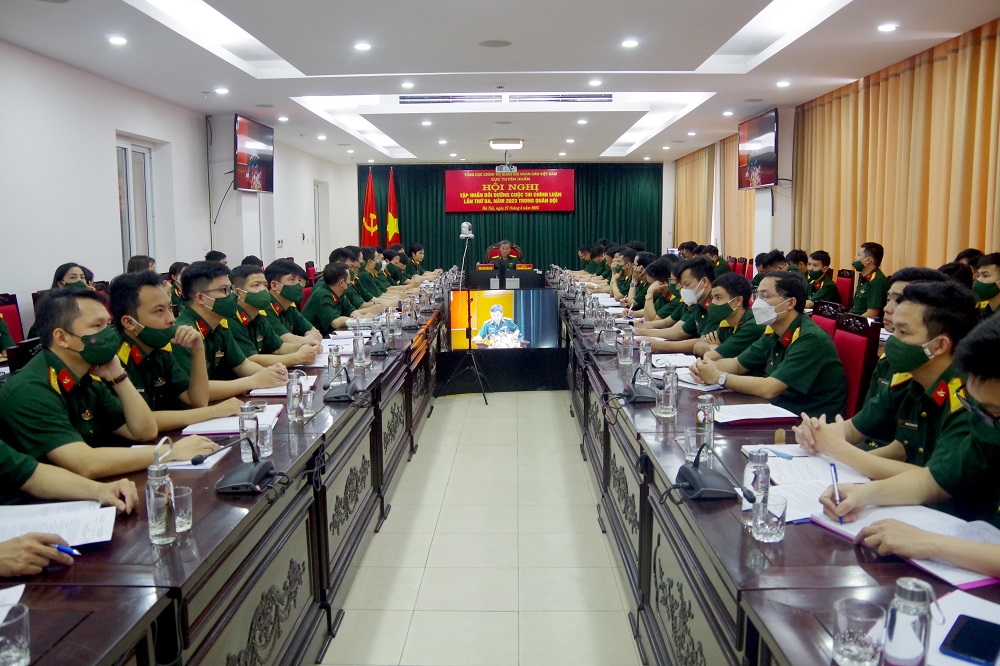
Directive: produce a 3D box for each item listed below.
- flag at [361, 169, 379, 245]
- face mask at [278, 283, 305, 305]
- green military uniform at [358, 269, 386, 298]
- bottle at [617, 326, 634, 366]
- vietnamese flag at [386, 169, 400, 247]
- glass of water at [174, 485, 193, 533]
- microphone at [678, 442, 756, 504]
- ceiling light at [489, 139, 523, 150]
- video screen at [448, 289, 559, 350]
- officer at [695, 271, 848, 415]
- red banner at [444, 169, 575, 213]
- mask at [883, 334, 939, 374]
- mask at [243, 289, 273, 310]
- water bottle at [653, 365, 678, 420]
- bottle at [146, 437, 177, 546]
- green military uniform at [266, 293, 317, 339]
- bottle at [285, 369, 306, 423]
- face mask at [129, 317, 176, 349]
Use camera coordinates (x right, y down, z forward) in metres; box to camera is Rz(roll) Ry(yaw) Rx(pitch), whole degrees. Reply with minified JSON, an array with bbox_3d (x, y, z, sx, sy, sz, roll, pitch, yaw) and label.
[{"bbox_3d":[-2.431,-2.205,14.120,0.380,1.750,0.280,0,8,1],"label":"flag"},{"bbox_3d":[-1.168,-0.221,4.200,0.090,0.115,0.145,9,11,24],"label":"face mask"},{"bbox_3d":[-1.281,-0.357,7.455,0.360,0.540,0.460,-1,8,-5],"label":"green military uniform"},{"bbox_3d":[0.691,0.066,4.026,0.062,0.186,0.062,0,8,1],"label":"bottle"},{"bbox_3d":[-1.998,-2.205,14.120,0.380,1.750,0.280,0,8,1],"label":"vietnamese flag"},{"bbox_3d":[-0.819,0.445,1.882,0.082,0.090,0.082,0,8,1],"label":"glass of water"},{"bbox_3d":[0.588,0.368,2.020,0.190,0.157,0.200,2,9,19],"label":"microphone"},{"bbox_3d":[0.086,-2.723,10.800,0.490,0.100,0.450,0,8,1],"label":"ceiling light"},{"bbox_3d":[0.037,-0.119,6.853,1.000,0.575,0.060,-1,8,-3],"label":"video screen"},{"bbox_3d":[1.226,0.376,3.516,0.720,1.310,0.540,-2,8,-7],"label":"officer"},{"bbox_3d":[0.162,-2.357,12.400,2.130,0.710,0.050,0,8,1],"label":"red banner"},{"bbox_3d":[1.232,0.061,2.250,0.110,0.120,0.140,-1,8,-1],"label":"mask"},{"bbox_3d":[-1.365,-0.189,4.220,0.110,0.125,0.140,3,9,23],"label":"mask"},{"bbox_3d":[0.678,0.226,2.970,0.064,0.195,0.064,0,8,1],"label":"water bottle"},{"bbox_3d":[-0.801,0.370,1.765,0.066,0.245,0.066,0,8,1],"label":"bottle"},{"bbox_3d":[-1.366,0.019,4.836,0.350,0.550,0.470,3,9,21],"label":"green military uniform"},{"bbox_3d":[-0.786,0.239,2.861,0.063,0.195,0.063,0,8,1],"label":"bottle"},{"bbox_3d":[-1.344,-0.002,2.900,0.120,0.125,0.140,1,8,9],"label":"face mask"}]

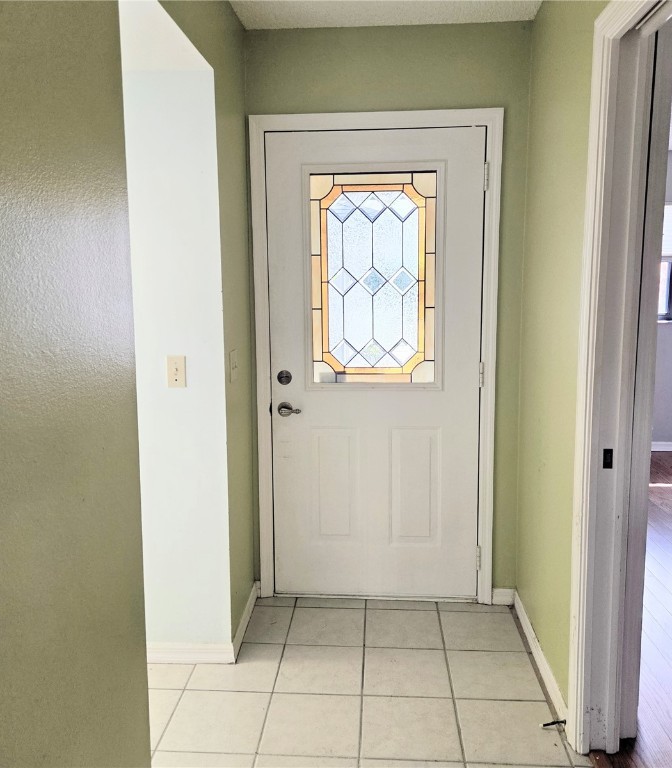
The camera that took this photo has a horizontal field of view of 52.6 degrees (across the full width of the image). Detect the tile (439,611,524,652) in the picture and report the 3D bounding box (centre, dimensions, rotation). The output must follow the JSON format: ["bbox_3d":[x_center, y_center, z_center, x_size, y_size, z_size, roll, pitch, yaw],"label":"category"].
[{"bbox_3d":[0.595,1.022,2.811,0.308,0.010,0.308,0,9,4],"label":"tile"}]

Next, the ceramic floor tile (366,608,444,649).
[{"bbox_3d":[0.280,1.022,2.831,0.308,0.010,0.308,0,9,4],"label":"ceramic floor tile"}]

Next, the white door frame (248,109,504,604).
[{"bbox_3d":[0.173,-0.071,2.996,1.045,2.125,0.110,0,8,4],"label":"white door frame"}]

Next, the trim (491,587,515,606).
[{"bbox_3d":[0.750,0.949,3.041,0.100,0.082,0.014,0,8,4],"label":"trim"}]

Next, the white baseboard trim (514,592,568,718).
[{"bbox_3d":[0.768,1.009,2.594,0.013,0.083,0.845,0,9,5],"label":"white baseboard trim"}]

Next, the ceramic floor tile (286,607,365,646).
[{"bbox_3d":[-0.034,1.022,2.852,0.308,0.010,0.308,0,9,4],"label":"ceramic floor tile"}]

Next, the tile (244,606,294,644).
[{"bbox_3d":[-0.283,1.027,2.884,0.182,0.010,0.316,0,8,4],"label":"tile"}]

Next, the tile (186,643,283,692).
[{"bbox_3d":[-0.368,1.073,2.571,0.311,0.010,0.316,0,8,4],"label":"tile"}]

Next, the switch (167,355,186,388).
[{"bbox_3d":[-0.574,-0.043,2.450,0.070,0.115,0.012,0,8,4],"label":"switch"}]

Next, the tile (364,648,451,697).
[{"bbox_3d":[0.260,1.069,2.521,0.308,0.010,0.308,0,9,4],"label":"tile"}]

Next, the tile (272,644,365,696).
[{"bbox_3d":[-0.053,1.073,2.550,0.311,0.010,0.316,0,8,4],"label":"tile"}]

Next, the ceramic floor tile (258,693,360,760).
[{"bbox_3d":[-0.075,1.116,2.230,0.308,0.010,0.308,0,9,4],"label":"ceramic floor tile"}]

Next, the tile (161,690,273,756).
[{"bbox_3d":[-0.390,1.115,2.251,0.308,0.010,0.308,0,9,4],"label":"tile"}]

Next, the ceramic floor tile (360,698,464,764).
[{"bbox_3d":[0.240,1.119,2.212,0.311,0.010,0.316,0,8,4],"label":"ceramic floor tile"}]

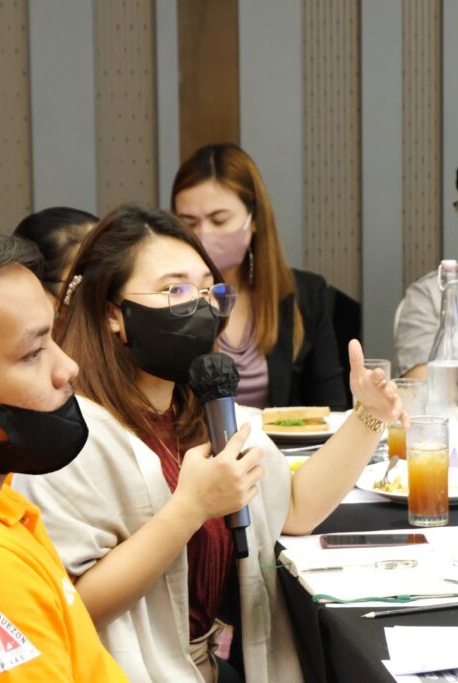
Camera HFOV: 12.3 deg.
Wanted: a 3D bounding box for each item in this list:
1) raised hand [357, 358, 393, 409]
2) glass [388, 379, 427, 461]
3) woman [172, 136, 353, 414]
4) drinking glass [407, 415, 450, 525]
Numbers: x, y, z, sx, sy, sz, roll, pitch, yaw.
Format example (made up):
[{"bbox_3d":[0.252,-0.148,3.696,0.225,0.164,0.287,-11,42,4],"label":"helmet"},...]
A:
[{"bbox_3d":[0.214,0.063,3.050,0.090,0.130,0.115,-2,7,-9],"label":"raised hand"},{"bbox_3d":[0.302,0.145,3.583,0.061,0.155,0.061,0,7,6],"label":"glass"},{"bbox_3d":[0.034,0.264,4.069,0.480,1.260,0.700,-1,7,0],"label":"woman"},{"bbox_3d":[0.296,0.192,3.155,0.060,0.153,0.060,-1,7,0],"label":"drinking glass"}]

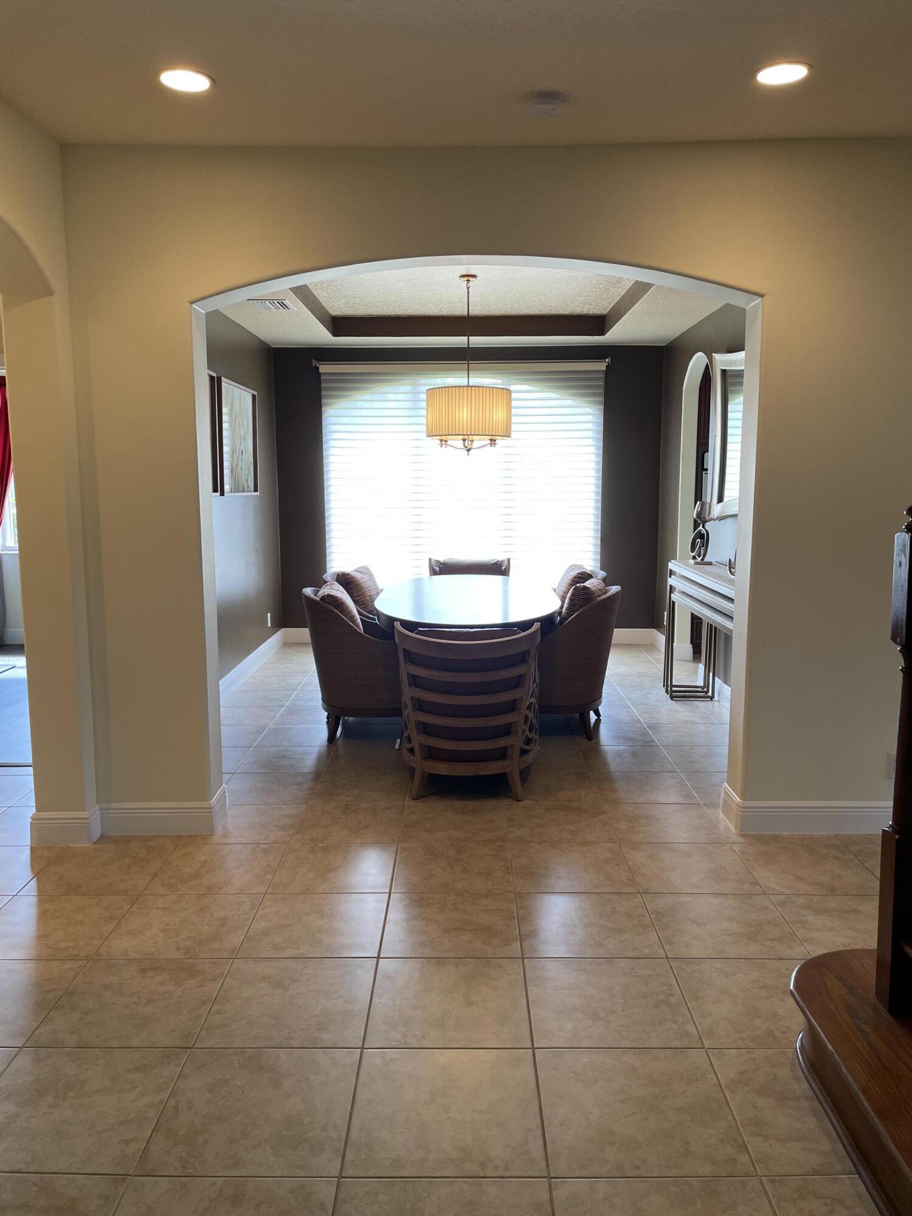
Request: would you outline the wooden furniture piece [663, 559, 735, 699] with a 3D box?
[{"bbox_3d":[1.599,0.254,5.554,0.273,0.899,1.850,0,8,1],"label":"wooden furniture piece"}]

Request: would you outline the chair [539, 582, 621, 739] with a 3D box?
[{"bbox_3d":[0.670,0.308,5.579,0.693,0.859,0.656,1,8,10],"label":"chair"}]

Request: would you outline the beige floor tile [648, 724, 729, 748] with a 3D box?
[{"bbox_3d":[1.376,0.751,5.351,0.455,0.010,0.455,0,8,1],"label":"beige floor tile"}]

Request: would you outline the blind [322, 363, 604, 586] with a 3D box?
[{"bbox_3d":[0.065,-1.096,7.995,2.458,2.051,0.090,0,8,1],"label":"blind"}]

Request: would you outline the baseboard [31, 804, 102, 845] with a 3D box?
[{"bbox_3d":[-1.638,0.908,3.836,0.255,0.136,0.120,0,8,1],"label":"baseboard"}]

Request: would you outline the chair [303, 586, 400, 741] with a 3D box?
[{"bbox_3d":[-0.591,0.318,5.552,0.693,0.859,0.656,-1,8,-7],"label":"chair"}]

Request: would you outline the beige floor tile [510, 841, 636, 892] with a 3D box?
[{"bbox_3d":[0.451,1.028,3.606,0.457,0.012,0.457,0,8,0],"label":"beige floor tile"}]

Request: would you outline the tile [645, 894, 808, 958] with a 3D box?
[{"bbox_3d":[0.909,1.092,3.145,0.457,0.012,0.457,0,8,0],"label":"tile"}]

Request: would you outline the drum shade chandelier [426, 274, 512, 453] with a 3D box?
[{"bbox_3d":[0.082,-1.549,5.852,0.550,1.110,0.550,0,8,0],"label":"drum shade chandelier"}]

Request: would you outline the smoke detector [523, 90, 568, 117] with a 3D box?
[{"bbox_3d":[0.298,-1.679,3.060,0.137,0.050,0.137,0,8,1],"label":"smoke detector"}]

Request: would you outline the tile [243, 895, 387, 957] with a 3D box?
[{"bbox_3d":[-0.471,1.080,3.112,0.455,0.010,0.455,0,8,1],"label":"tile"}]

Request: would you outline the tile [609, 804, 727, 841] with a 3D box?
[{"bbox_3d":[0.916,0.961,4.060,0.457,0.012,0.457,0,8,0],"label":"tile"}]

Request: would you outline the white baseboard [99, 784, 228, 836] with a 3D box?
[{"bbox_3d":[-1.289,0.895,4.055,0.504,0.143,0.245,0,8,0],"label":"white baseboard"}]

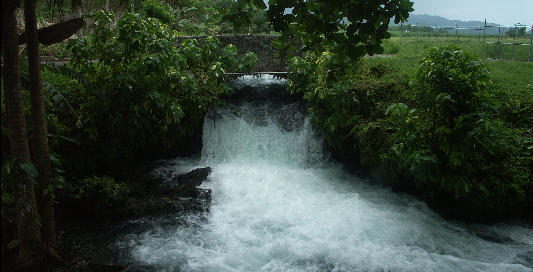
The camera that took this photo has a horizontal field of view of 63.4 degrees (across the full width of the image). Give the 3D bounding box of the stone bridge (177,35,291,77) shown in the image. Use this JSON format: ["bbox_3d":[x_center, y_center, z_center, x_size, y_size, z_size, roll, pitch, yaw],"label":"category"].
[{"bbox_3d":[-1.070,-2.830,15.160,4.200,1.450,1.900,0,13,0],"label":"stone bridge"}]

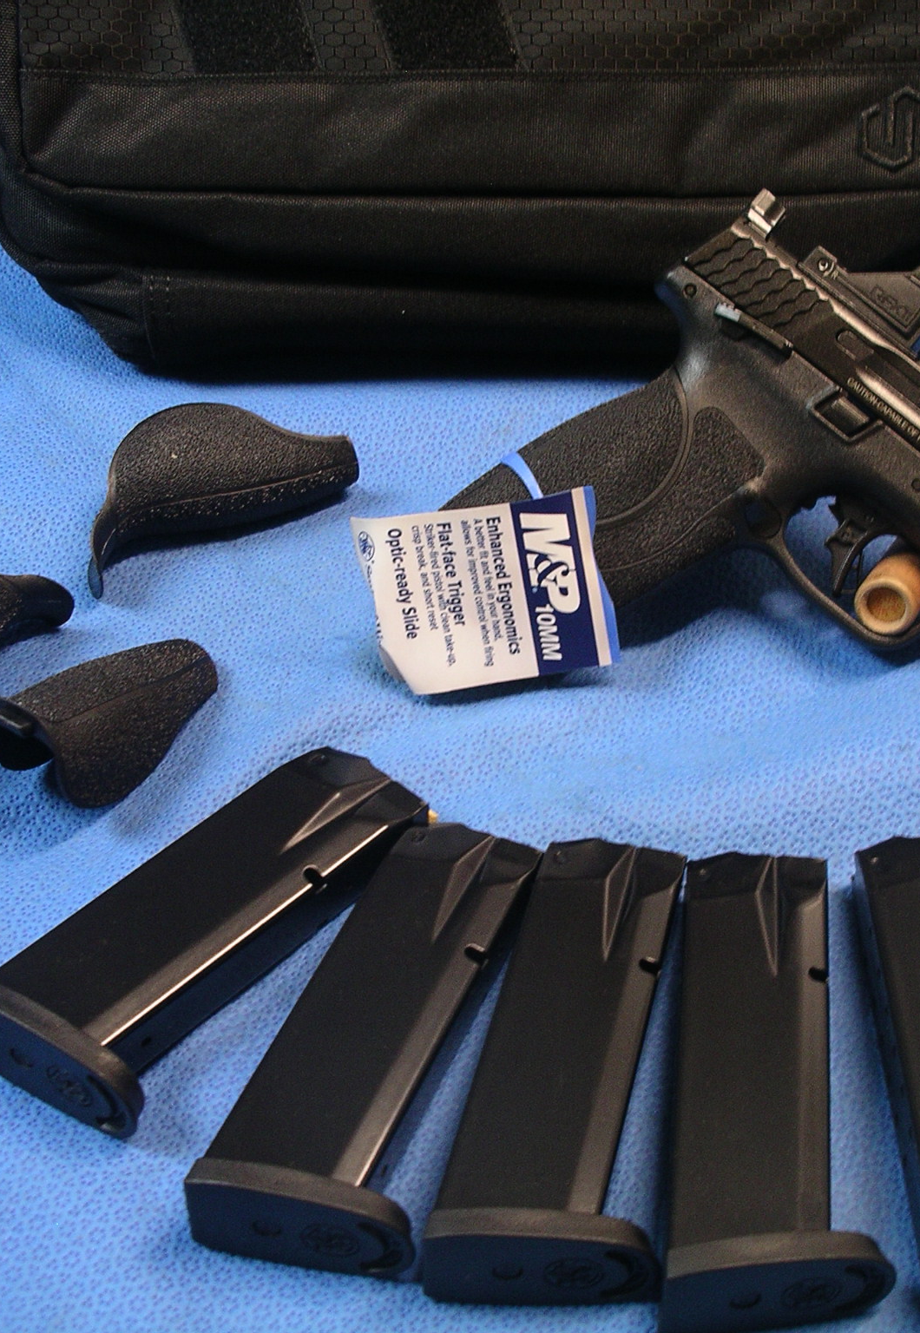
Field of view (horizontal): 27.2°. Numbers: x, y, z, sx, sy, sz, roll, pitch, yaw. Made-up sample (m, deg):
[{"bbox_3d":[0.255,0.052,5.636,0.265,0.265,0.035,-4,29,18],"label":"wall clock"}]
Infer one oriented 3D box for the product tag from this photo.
[{"bbox_3d":[0.006,-0.019,0.482,0.062,0.012,0.055,-9,55,-2],"label":"product tag"}]

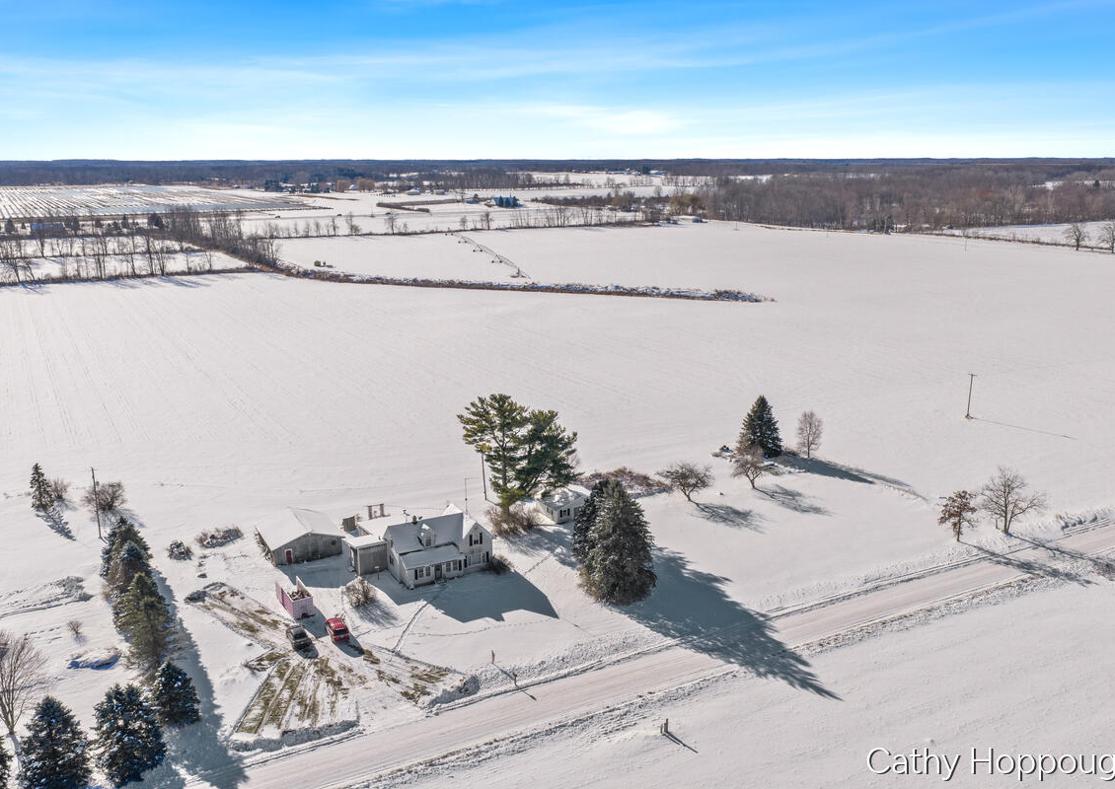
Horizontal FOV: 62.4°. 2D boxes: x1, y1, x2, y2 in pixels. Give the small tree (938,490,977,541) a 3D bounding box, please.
[{"bbox_3d":[57.520,17.547,132.388,5.532,7.884,5.256,7,16,24],"label":"small tree"}]

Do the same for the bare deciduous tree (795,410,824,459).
[{"bbox_3d":[46.415,7.477,169.548,5.087,8.917,4.832,4,15,15],"label":"bare deciduous tree"}]

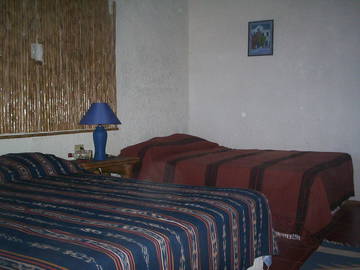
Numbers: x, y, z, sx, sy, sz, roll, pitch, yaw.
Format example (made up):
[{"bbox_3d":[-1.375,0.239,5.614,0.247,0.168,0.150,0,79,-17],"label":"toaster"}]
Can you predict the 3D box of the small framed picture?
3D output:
[{"bbox_3d":[0.934,-1.111,4.550,0.285,0.395,0.025,2,5,24],"label":"small framed picture"}]

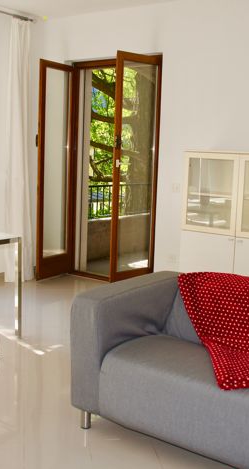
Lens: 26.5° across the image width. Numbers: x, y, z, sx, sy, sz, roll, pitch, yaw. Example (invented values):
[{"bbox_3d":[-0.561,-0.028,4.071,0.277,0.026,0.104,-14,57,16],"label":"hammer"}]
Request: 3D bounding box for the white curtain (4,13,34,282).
[{"bbox_3d":[-1.049,-0.772,5.279,0.130,2.570,0.350,7,10,33],"label":"white curtain"}]

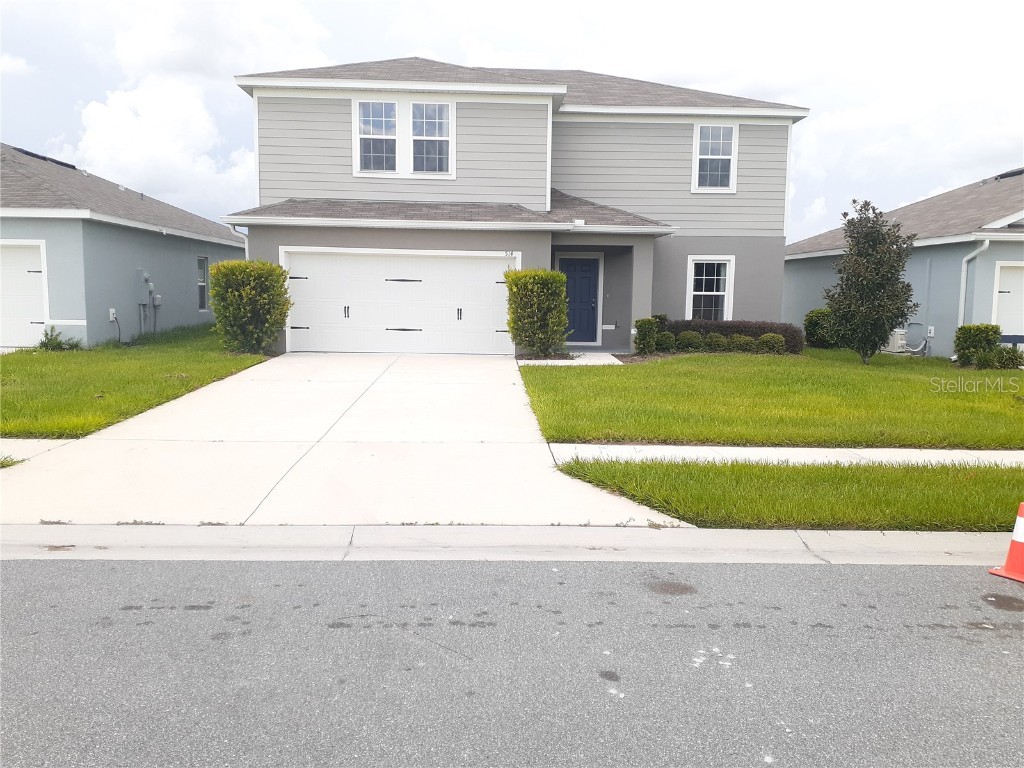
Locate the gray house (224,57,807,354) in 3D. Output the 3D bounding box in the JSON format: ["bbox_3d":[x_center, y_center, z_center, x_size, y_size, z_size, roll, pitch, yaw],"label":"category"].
[{"bbox_3d":[0.396,-5.137,22.442,12.980,7.780,12.340,1,7,-1],"label":"gray house"}]

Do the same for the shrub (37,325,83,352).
[{"bbox_3d":[-9.136,-0.941,16.139,0.844,0.500,0.633,1,7,-1],"label":"shrub"}]

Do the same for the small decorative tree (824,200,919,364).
[{"bbox_3d":[7.282,-2.037,16.300,1.687,3.198,1.687,1,7,-1],"label":"small decorative tree"}]

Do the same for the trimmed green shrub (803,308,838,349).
[{"bbox_3d":[8.205,-1.468,21.071,0.919,1.025,0.919,1,7,-1],"label":"trimmed green shrub"}]

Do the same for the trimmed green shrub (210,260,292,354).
[{"bbox_3d":[-5.267,-1.557,16.209,1.576,1.830,1.497,1,7,-1],"label":"trimmed green shrub"}]

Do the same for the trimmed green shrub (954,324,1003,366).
[{"bbox_3d":[9.569,-0.796,16.448,0.875,0.826,0.875,1,7,-1],"label":"trimmed green shrub"}]

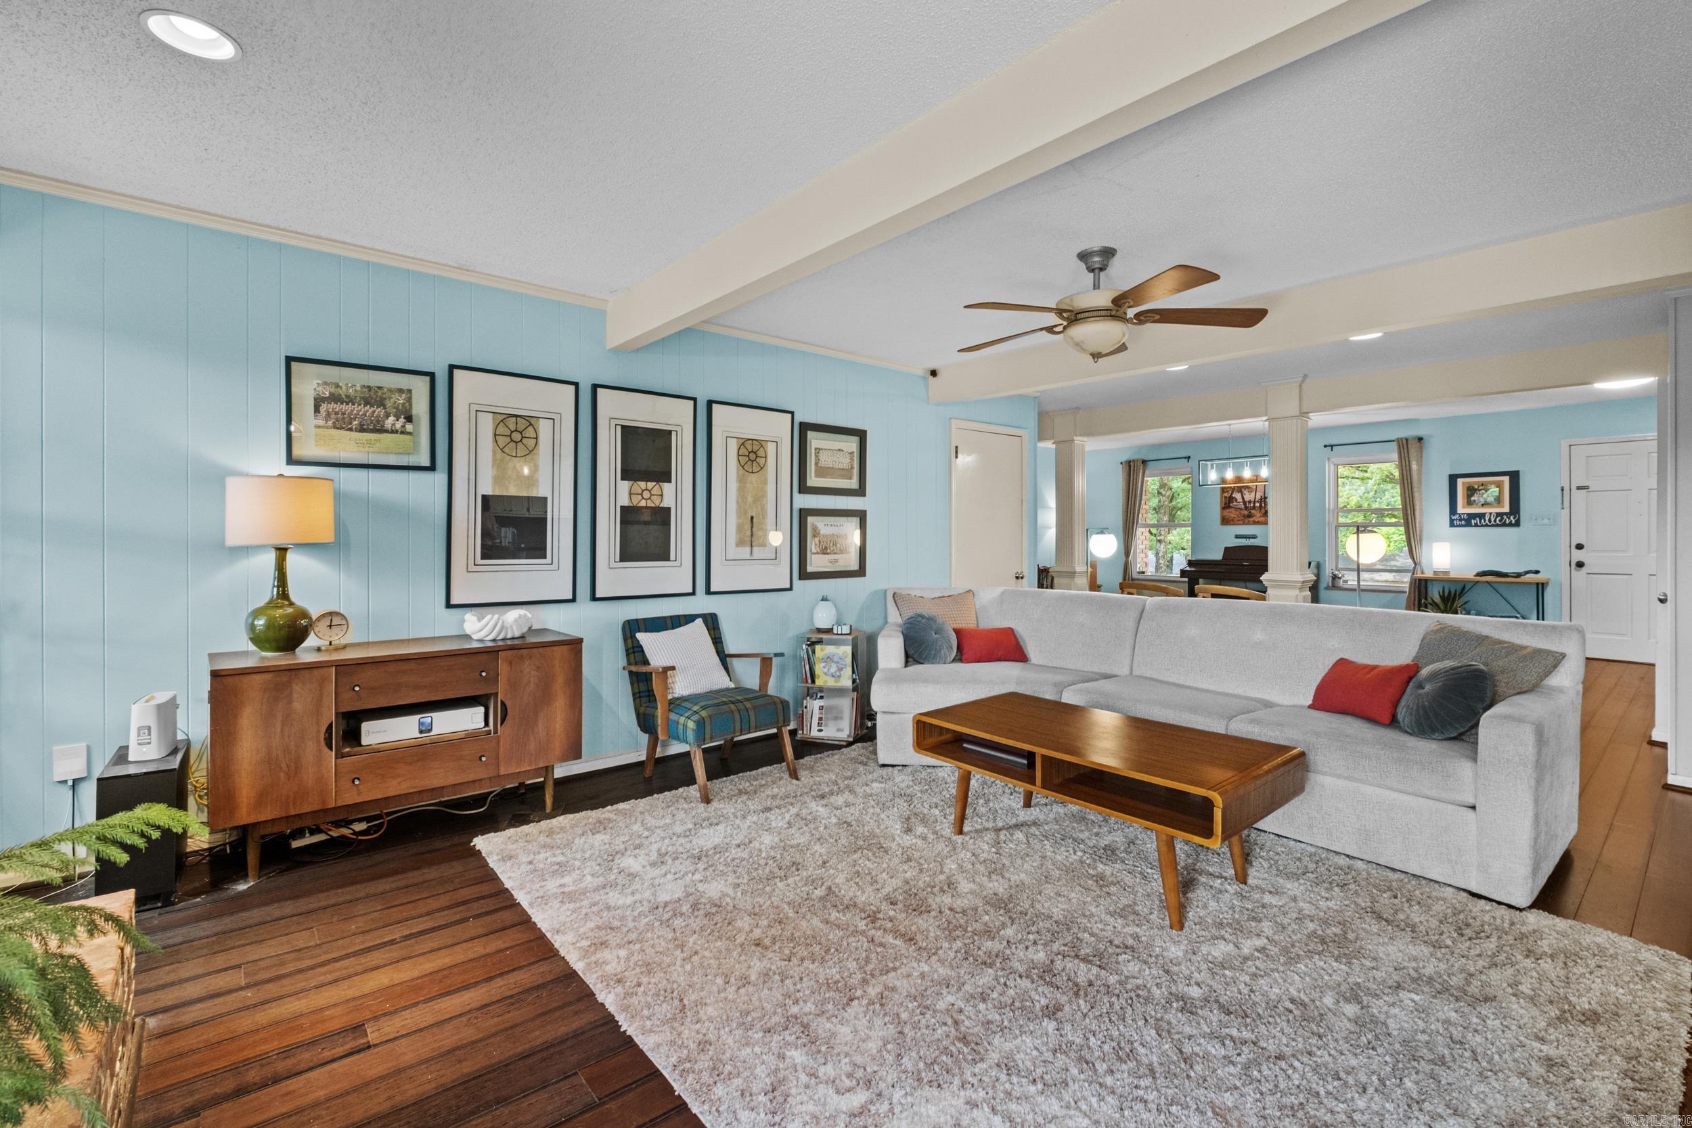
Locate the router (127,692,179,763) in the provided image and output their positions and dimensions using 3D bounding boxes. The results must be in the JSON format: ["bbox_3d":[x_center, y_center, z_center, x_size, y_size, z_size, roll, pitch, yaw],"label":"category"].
[{"bbox_3d":[-2.365,0.555,2.410,0.100,0.200,0.105,0,1,-10],"label":"router"}]

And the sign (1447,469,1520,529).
[{"bbox_3d":[6.717,-0.681,7.416,0.040,0.595,0.570,-1,1,-38],"label":"sign"}]

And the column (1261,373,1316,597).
[{"bbox_3d":[3.407,-0.213,5.427,0.270,2.420,0.270,-1,1,-38],"label":"column"}]

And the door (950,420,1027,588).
[{"bbox_3d":[1.136,-0.041,5.517,0.850,2.080,0.080,-1,1,-38],"label":"door"}]

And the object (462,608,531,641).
[{"bbox_3d":[-1.520,0.264,3.090,0.265,0.120,0.150,-1,1,-31],"label":"object"}]

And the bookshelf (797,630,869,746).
[{"bbox_3d":[-0.080,0.719,4.300,0.350,0.630,0.320,0,1,12],"label":"bookshelf"}]

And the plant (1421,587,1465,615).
[{"bbox_3d":[6.320,0.490,7.451,0.390,0.500,0.390,-1,1,-38],"label":"plant"}]

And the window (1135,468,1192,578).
[{"bbox_3d":[4.422,-0.580,9.829,0.140,1.551,0.860,-1,2,-43],"label":"window"}]

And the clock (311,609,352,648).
[{"bbox_3d":[-2.020,0.256,2.770,0.050,0.155,0.125,1,1,33],"label":"clock"}]

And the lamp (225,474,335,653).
[{"bbox_3d":[-2.122,0.005,2.644,0.320,0.672,0.320,-1,2,-39],"label":"lamp"}]

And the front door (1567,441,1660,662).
[{"bbox_3d":[7.381,-0.116,6.569,0.080,2.060,0.900,-1,2,-43],"label":"front door"}]

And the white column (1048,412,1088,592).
[{"bbox_3d":[2.218,-0.319,7.023,0.270,2.420,0.270,-1,2,-43],"label":"white column"}]

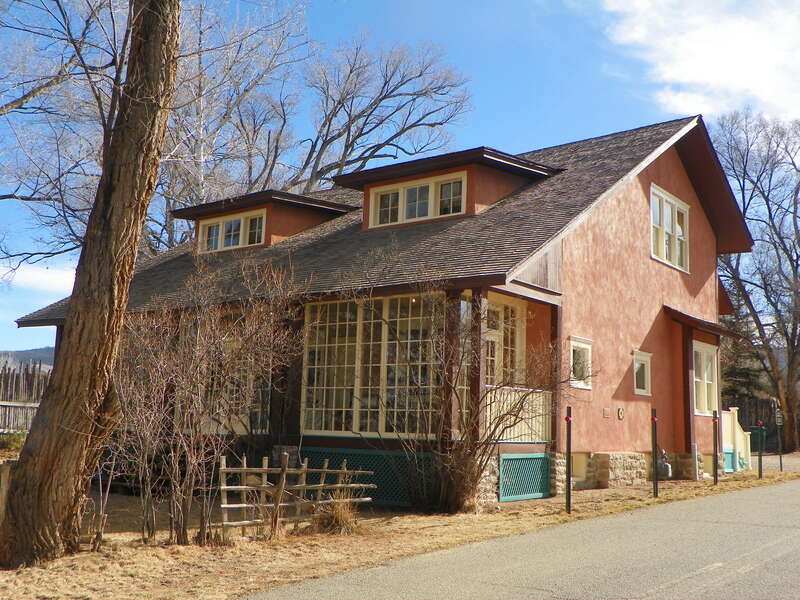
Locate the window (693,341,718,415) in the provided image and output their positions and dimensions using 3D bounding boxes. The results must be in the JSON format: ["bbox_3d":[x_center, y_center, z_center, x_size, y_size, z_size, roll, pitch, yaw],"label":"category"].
[{"bbox_3d":[7.377,1.940,21.764,0.120,1.720,1.620,-5,-11,38],"label":"window"}]

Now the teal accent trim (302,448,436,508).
[{"bbox_3d":[-0.630,3.159,16.139,3.190,0.960,0.100,-5,-11,38],"label":"teal accent trim"}]

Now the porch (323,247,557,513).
[{"bbox_3d":[0.650,1.713,17.044,3.950,4.050,2.850,-5,-11,38],"label":"porch"}]

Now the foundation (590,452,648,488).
[{"bbox_3d":[4.511,3.455,18.398,0.380,0.640,1.930,-5,-11,38],"label":"foundation"}]

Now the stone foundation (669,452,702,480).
[{"bbox_3d":[6.647,3.871,20.965,0.510,0.610,0.460,-5,-11,38],"label":"stone foundation"}]

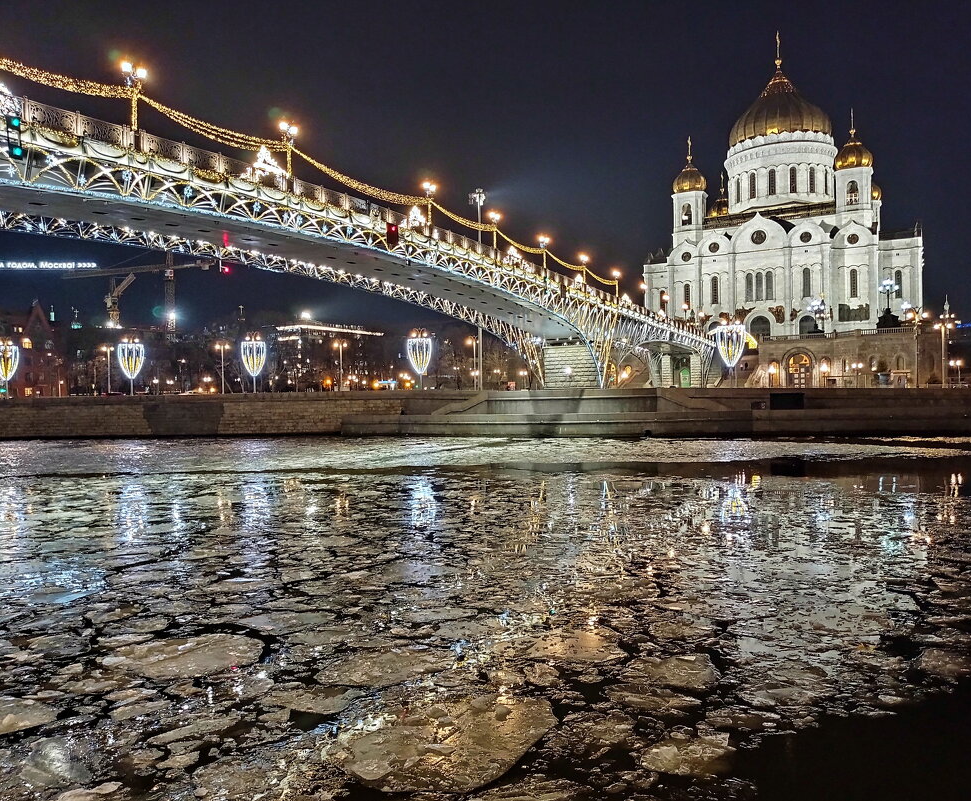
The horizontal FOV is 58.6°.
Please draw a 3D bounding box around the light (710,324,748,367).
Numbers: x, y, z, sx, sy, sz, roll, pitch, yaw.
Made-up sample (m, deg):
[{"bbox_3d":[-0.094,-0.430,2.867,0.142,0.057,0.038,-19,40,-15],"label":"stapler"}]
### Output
[{"bbox_3d":[30.132,-6.614,106.000,3.500,5.200,3.400,-1,1,6],"label":"light"}]

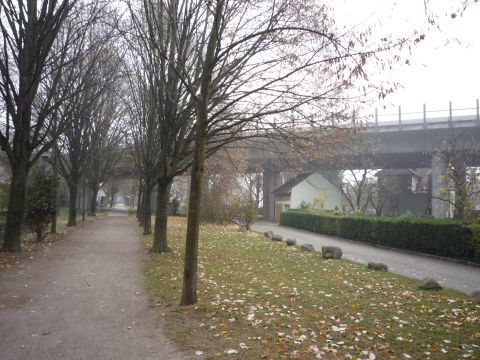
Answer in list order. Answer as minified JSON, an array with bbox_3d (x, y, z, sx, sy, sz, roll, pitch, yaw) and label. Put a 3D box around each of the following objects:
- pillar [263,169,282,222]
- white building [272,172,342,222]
[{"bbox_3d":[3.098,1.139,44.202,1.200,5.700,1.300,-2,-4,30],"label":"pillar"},{"bbox_3d":[5.290,1.517,34.984,4.170,3.970,4.740,1,-3,-10],"label":"white building"}]

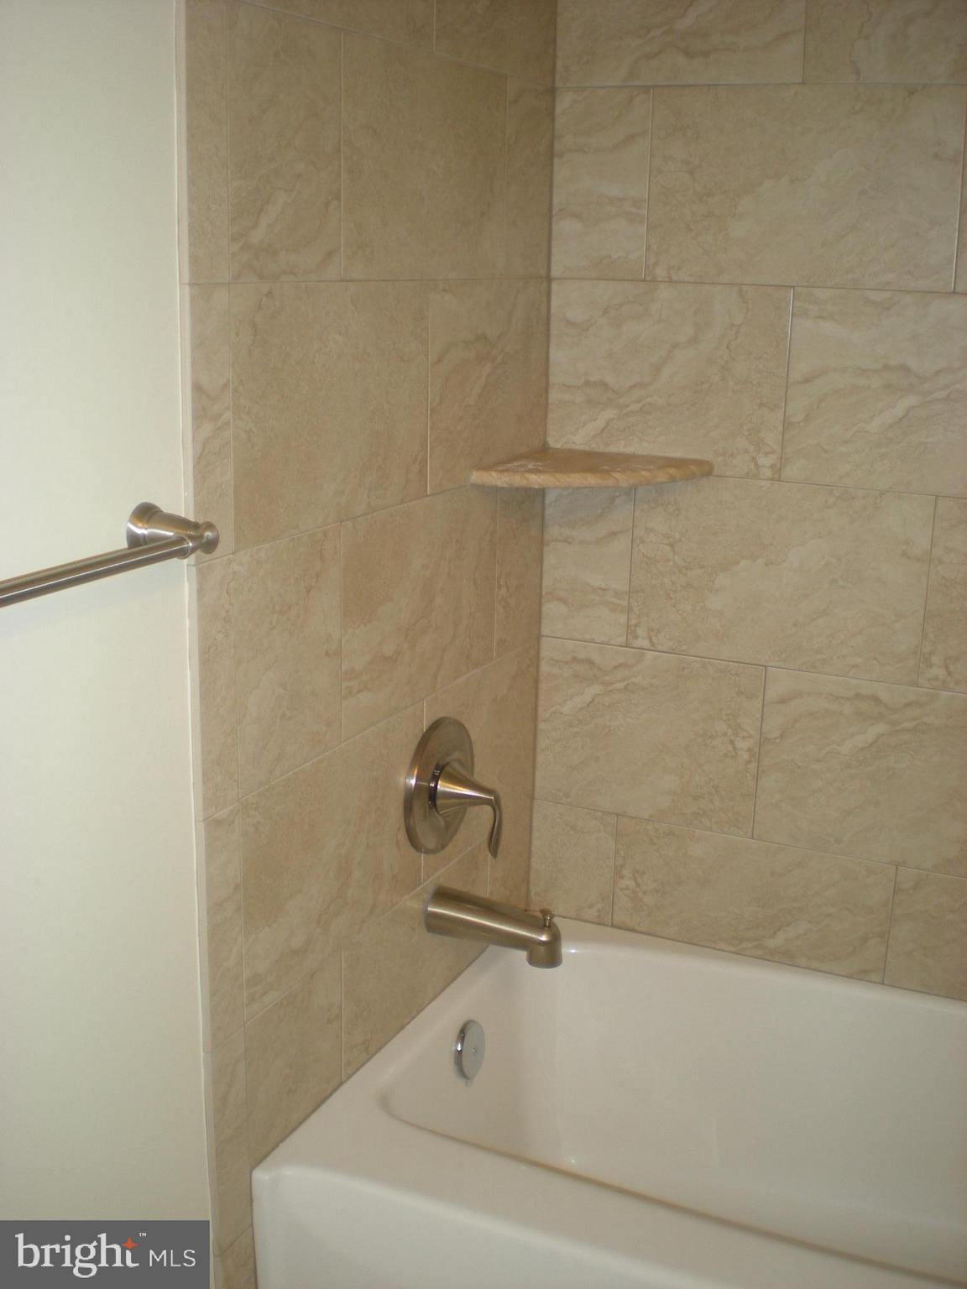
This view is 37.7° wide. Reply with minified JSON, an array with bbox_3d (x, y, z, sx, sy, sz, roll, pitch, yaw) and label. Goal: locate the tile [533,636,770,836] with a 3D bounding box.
[{"bbox_3d":[0.233,0.129,2.030,0.336,0.251,0.009,8,17,24],"label":"tile"}]

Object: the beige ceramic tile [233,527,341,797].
[{"bbox_3d":[-0.204,0.012,1.469,0.010,0.253,0.201,8,17,24],"label":"beige ceramic tile"}]

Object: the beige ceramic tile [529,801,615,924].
[{"bbox_3d":[0.138,0.327,2.142,0.137,0.181,0.010,8,17,24],"label":"beige ceramic tile"}]

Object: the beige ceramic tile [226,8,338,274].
[{"bbox_3d":[-0.188,-0.468,1.333,0.009,0.251,0.194,8,17,24],"label":"beige ceramic tile"}]

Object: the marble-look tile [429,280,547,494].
[{"bbox_3d":[0.008,-0.341,1.823,0.010,0.253,0.352,8,17,24],"label":"marble-look tile"}]

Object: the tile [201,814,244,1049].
[{"bbox_3d":[-0.261,0.283,1.421,0.009,0.251,0.057,8,17,24],"label":"tile"}]

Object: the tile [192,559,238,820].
[{"bbox_3d":[-0.260,0.042,1.354,0.010,0.253,0.059,8,17,24],"label":"tile"}]

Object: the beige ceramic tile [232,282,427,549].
[{"bbox_3d":[-0.153,-0.254,1.484,0.009,0.251,0.392,8,17,24],"label":"beige ceramic tile"}]

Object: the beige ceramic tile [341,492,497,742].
[{"bbox_3d":[-0.073,-0.056,1.723,0.009,0.251,0.394,8,17,24],"label":"beige ceramic tile"}]

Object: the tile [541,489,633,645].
[{"bbox_3d":[0.148,-0.128,2.018,0.137,0.253,0.010,8,17,24],"label":"tile"}]

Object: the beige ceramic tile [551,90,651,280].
[{"bbox_3d":[0.156,-0.609,1.873,0.134,0.251,0.009,8,17,24],"label":"beige ceramic tile"}]

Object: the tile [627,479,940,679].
[{"bbox_3d":[0.392,-0.092,1.907,0.404,0.253,0.010,8,17,24],"label":"tile"}]

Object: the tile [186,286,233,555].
[{"bbox_3d":[-0.254,-0.202,1.288,0.010,0.253,0.059,8,17,24],"label":"tile"}]

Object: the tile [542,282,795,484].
[{"bbox_3d":[0.242,-0.357,1.896,0.336,0.251,0.009,8,17,24],"label":"tile"}]

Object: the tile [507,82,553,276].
[{"bbox_3d":[0.056,-0.600,1.832,0.009,0.251,0.150,8,17,24],"label":"tile"}]

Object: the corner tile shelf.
[{"bbox_3d":[0.143,-0.223,1.837,0.243,0.020,0.243,8,17,24],"label":"corner tile shelf"}]

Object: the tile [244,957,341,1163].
[{"bbox_3d":[-0.212,0.464,1.595,0.010,0.181,0.201,8,17,24],"label":"tile"}]

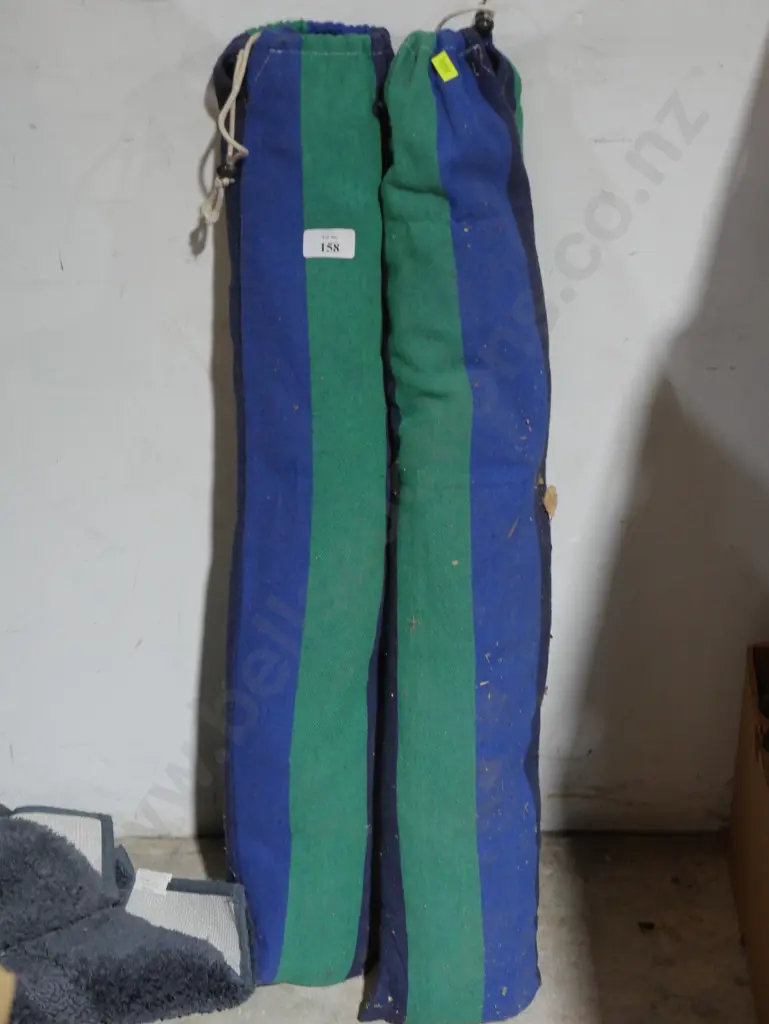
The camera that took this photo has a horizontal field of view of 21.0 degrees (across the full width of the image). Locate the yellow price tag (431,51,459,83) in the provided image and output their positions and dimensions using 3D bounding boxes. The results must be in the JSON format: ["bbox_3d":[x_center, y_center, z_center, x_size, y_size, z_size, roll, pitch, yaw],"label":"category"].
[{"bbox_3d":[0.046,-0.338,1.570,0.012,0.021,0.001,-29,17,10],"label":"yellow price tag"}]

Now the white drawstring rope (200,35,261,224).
[{"bbox_3d":[-0.120,-0.301,1.620,0.047,0.167,0.038,0,32,0],"label":"white drawstring rope"}]

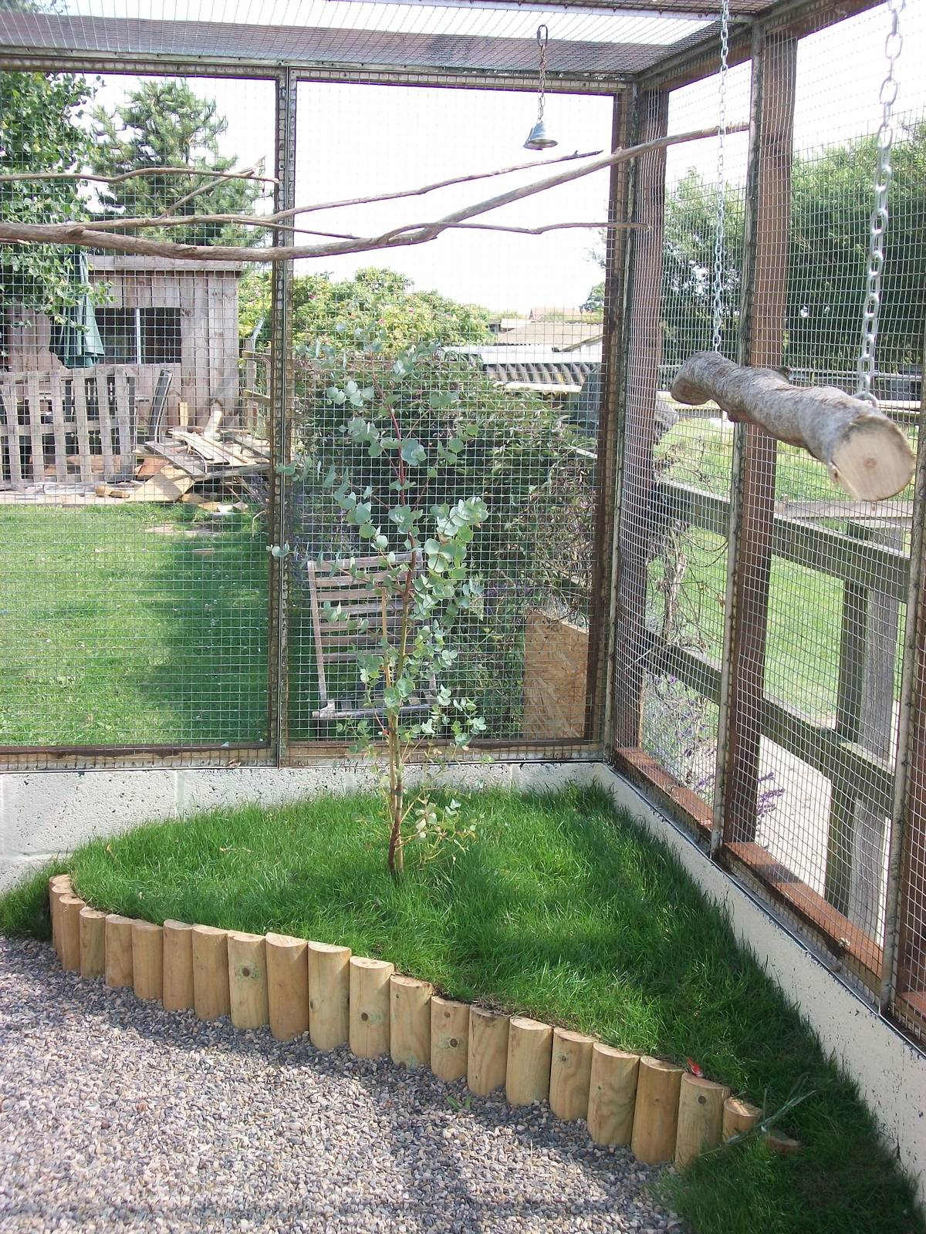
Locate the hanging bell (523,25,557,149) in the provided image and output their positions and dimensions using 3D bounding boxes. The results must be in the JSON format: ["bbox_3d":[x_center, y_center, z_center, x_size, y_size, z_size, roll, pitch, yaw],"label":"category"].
[{"bbox_3d":[0.176,-1.185,3.993,0.072,0.268,0.072,0,9,-10],"label":"hanging bell"}]

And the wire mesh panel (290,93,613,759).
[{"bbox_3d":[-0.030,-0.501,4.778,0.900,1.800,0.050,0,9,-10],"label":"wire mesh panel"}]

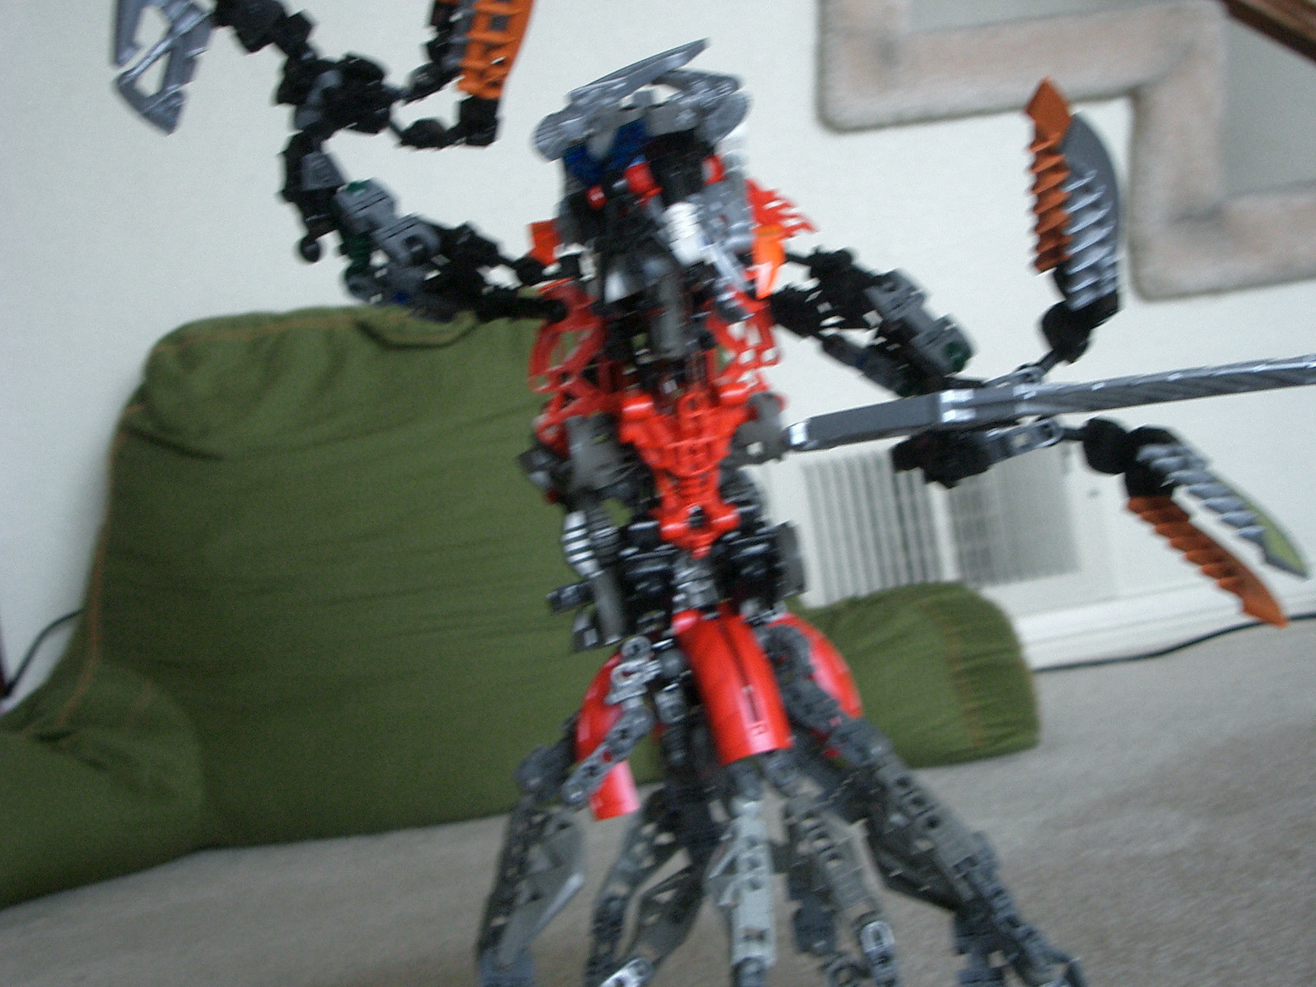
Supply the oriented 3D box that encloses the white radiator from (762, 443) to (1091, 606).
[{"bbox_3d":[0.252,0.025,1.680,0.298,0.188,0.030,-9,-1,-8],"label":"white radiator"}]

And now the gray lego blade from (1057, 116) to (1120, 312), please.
[{"bbox_3d":[0.133,-0.086,0.575,0.017,0.060,0.014,-4,-3,12],"label":"gray lego blade"}]

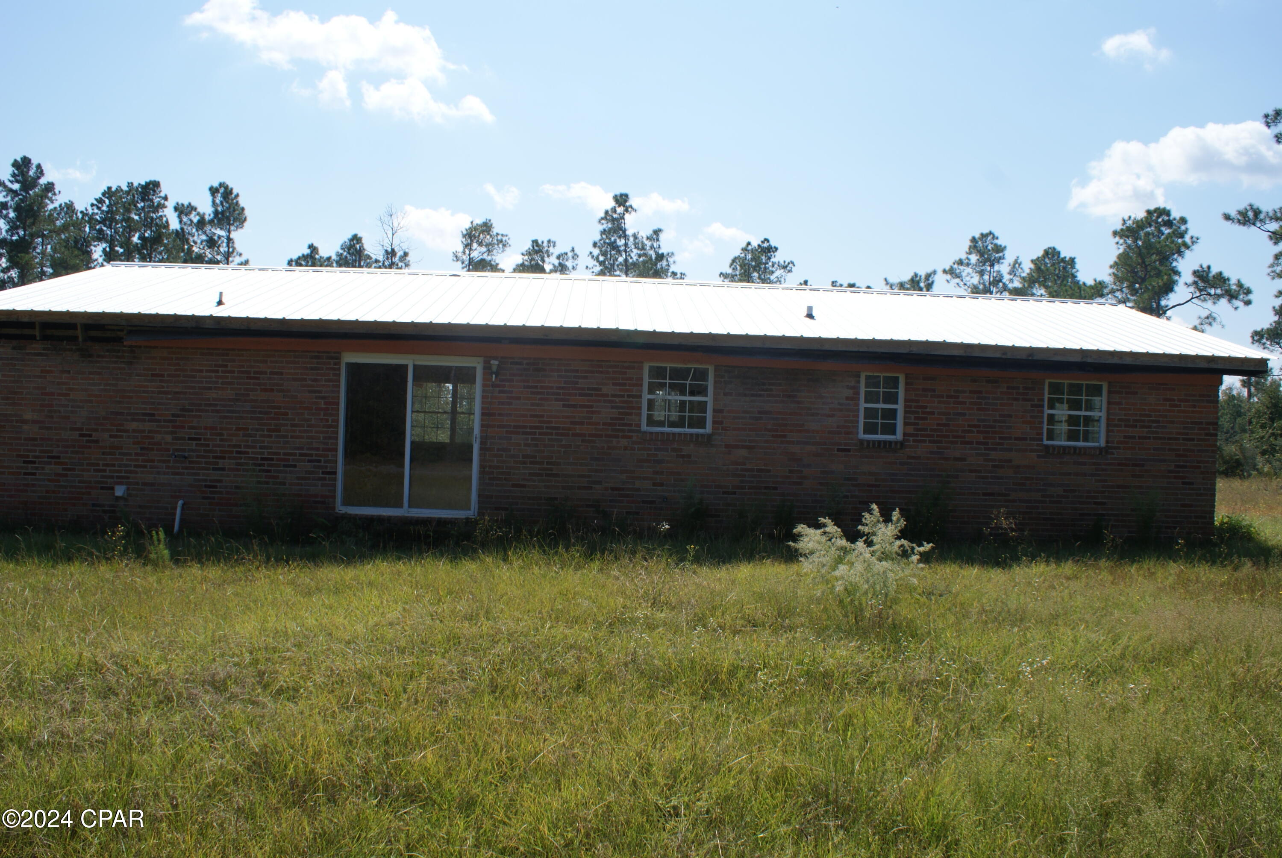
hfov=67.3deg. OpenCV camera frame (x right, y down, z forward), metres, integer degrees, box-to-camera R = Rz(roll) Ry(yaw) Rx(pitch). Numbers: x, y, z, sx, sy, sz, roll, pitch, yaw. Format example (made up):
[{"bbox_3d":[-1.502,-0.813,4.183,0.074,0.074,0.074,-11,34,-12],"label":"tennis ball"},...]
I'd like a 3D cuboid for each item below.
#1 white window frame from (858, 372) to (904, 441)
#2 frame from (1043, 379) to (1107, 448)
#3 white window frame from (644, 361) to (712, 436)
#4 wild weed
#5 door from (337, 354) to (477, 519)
[{"bbox_3d":[3.090,-0.283,12.350,0.580,0.870,0.100,2,0,-2],"label":"white window frame"},{"bbox_3d":[5.638,-0.198,12.500,0.840,0.860,0.100,2,0,-2],"label":"frame"},{"bbox_3d":[0.467,-0.388,12.200,0.900,0.880,0.100,2,0,-2],"label":"white window frame"},{"bbox_3d":[1.767,1.069,7.700,1.060,0.900,0.950,2,0,-2],"label":"wild weed"},{"bbox_3d":[-2.902,0.078,12.100,1.800,2.020,0.120,2,0,-2],"label":"door"}]

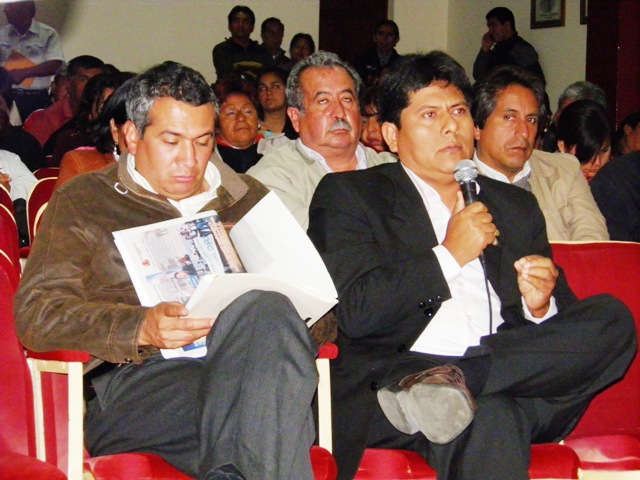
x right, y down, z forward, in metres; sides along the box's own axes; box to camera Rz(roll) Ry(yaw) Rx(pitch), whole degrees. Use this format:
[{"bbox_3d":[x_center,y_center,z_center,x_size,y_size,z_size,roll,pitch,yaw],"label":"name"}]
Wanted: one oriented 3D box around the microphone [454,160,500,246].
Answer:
[{"bbox_3d":[0.309,-0.087,4.243,0.052,0.168,0.052,-10,-17,0],"label":"microphone"}]

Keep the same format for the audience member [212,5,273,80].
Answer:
[{"bbox_3d":[-0.570,-0.809,14.638,0.500,1.690,0.330,1,3,-9],"label":"audience member"}]

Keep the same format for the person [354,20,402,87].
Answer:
[{"bbox_3d":[0.458,-0.766,15.037,0.480,1.650,0.300,1,3,-2],"label":"person"}]

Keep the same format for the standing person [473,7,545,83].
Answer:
[{"bbox_3d":[1.299,-0.762,14.338,0.420,1.690,0.480,-1,3,-37],"label":"standing person"}]

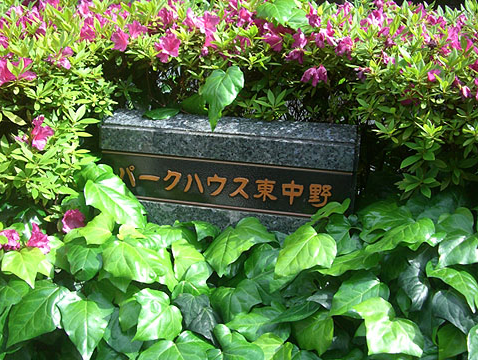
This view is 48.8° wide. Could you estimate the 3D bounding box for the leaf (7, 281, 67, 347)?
[{"bbox_3d":[-0.407,0.271,1.070,0.095,0.035,0.140,33,63,27],"label":"leaf"}]

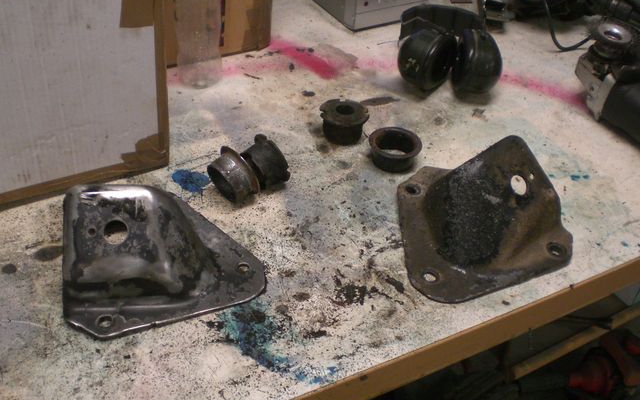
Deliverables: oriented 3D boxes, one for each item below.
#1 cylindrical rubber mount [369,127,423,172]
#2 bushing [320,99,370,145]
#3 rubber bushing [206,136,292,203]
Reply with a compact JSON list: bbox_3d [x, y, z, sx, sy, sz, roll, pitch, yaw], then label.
[{"bbox_3d":[0.095,-0.060,0.892,0.066,0.027,0.066,2,37,0],"label":"cylindrical rubber mount"},{"bbox_3d":[0.033,-0.101,0.935,0.064,0.037,0.064,2,37,0],"label":"bushing"},{"bbox_3d":[-0.083,-0.035,0.823,0.078,0.066,0.066,-23,44,-29],"label":"rubber bushing"}]

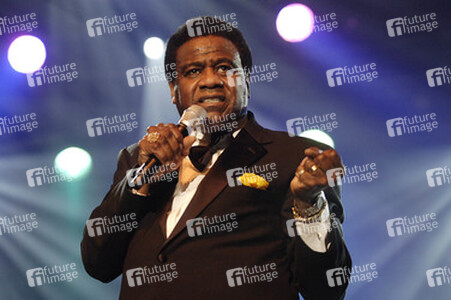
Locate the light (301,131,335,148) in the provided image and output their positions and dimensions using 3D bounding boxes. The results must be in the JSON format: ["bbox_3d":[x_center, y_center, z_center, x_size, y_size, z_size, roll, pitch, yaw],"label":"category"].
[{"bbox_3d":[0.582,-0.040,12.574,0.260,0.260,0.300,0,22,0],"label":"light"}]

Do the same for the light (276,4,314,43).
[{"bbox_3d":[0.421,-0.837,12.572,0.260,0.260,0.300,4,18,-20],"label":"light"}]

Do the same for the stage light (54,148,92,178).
[{"bbox_3d":[-0.967,0.041,12.570,0.260,0.260,0.300,0,29,0],"label":"stage light"}]

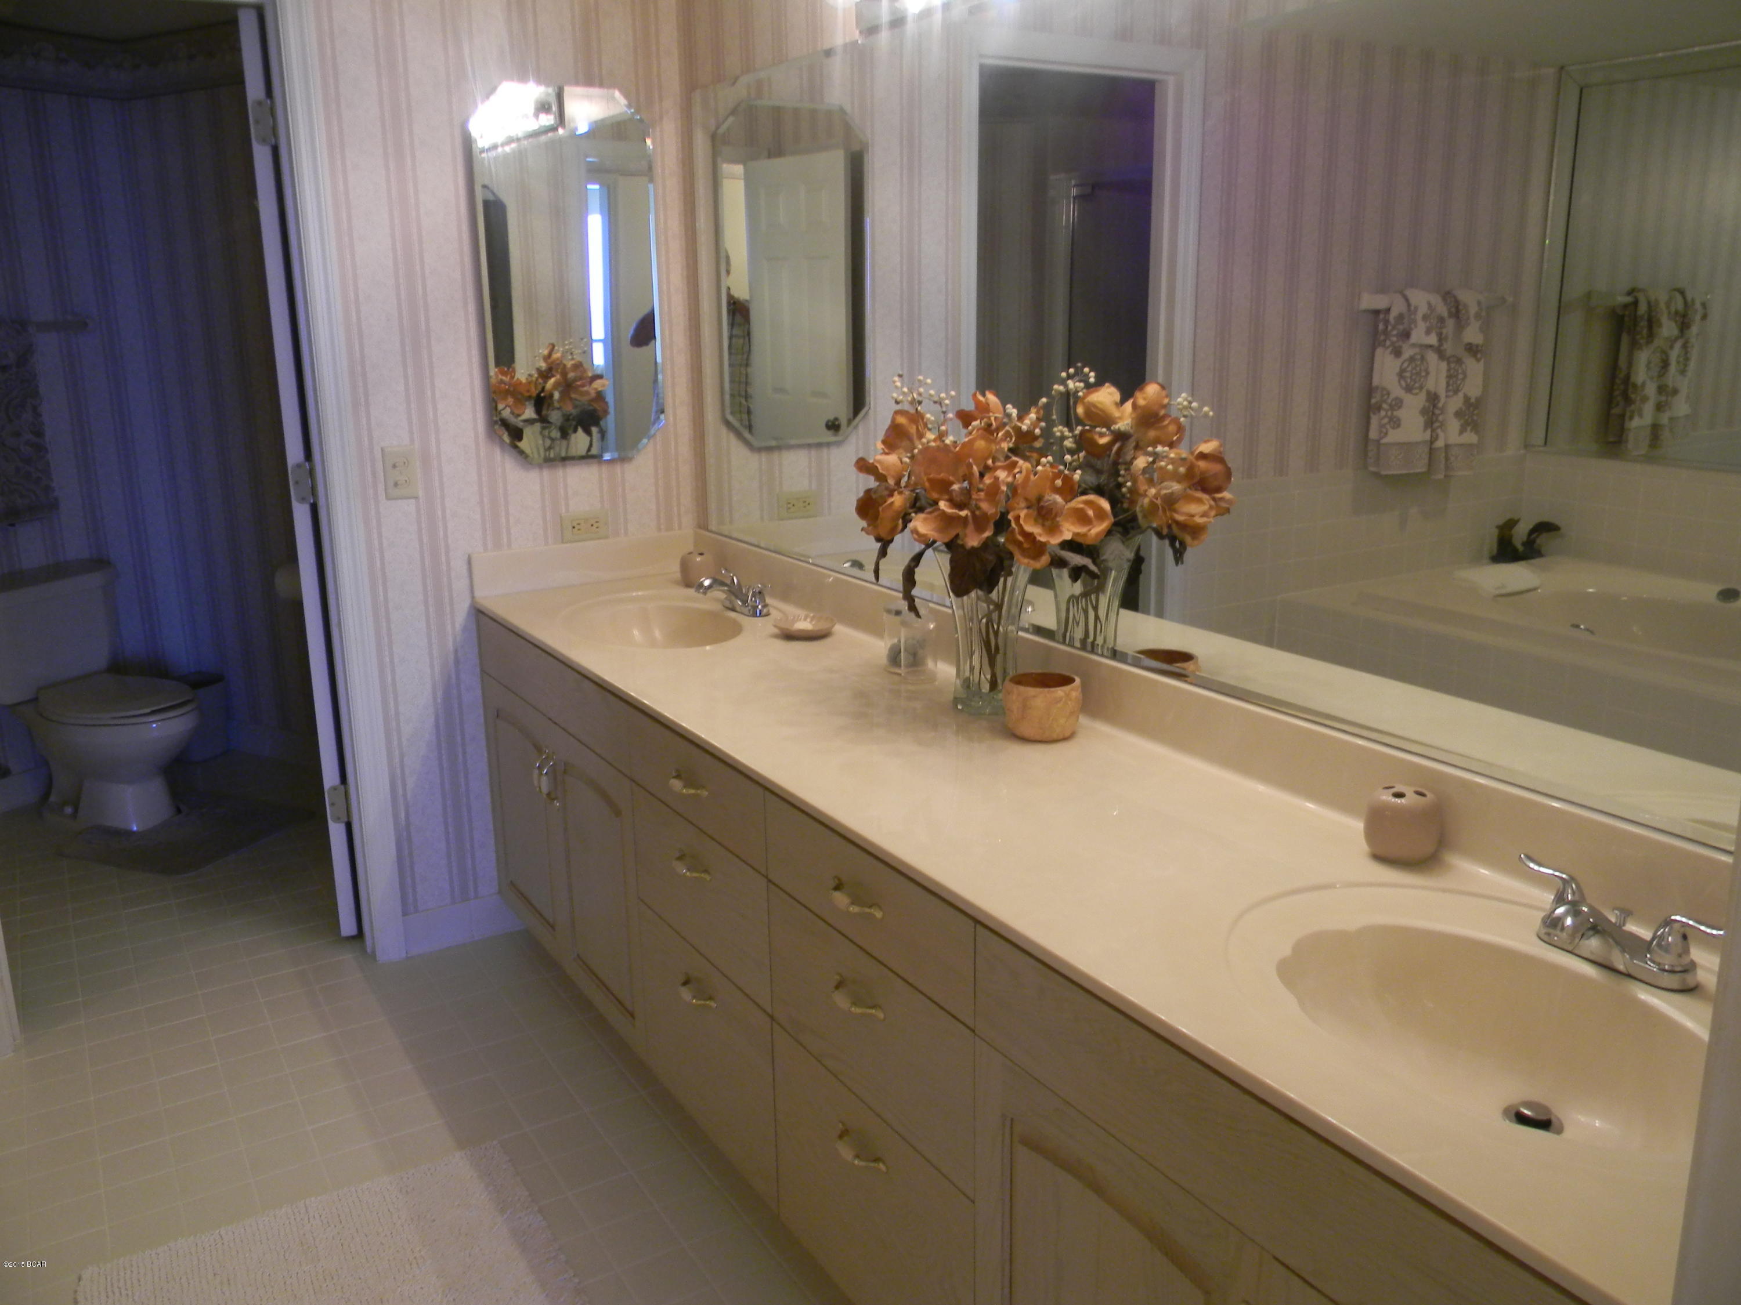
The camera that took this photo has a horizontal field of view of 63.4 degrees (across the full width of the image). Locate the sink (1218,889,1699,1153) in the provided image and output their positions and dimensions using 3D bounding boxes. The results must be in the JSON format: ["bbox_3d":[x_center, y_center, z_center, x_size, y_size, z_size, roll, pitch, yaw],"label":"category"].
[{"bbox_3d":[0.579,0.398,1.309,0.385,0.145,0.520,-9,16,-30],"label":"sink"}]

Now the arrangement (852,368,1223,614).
[{"bbox_3d":[0.190,-0.227,2.188,0.370,0.400,0.440,-9,16,-30],"label":"arrangement"}]

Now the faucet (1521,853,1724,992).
[{"bbox_3d":[0.712,0.265,1.370,0.165,0.090,0.205,-9,16,-30],"label":"faucet"}]

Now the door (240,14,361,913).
[{"bbox_3d":[-1.335,-0.395,3.429,0.037,2.030,0.711,-4,14,-13],"label":"door"}]

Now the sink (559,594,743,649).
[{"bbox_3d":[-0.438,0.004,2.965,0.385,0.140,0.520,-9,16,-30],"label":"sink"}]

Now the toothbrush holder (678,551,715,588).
[{"bbox_3d":[-0.409,-0.198,3.340,0.086,0.077,0.086,-1,14,0],"label":"toothbrush holder"}]

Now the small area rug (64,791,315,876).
[{"bbox_3d":[-1.983,0.509,4.116,0.540,0.016,0.570,5,15,22],"label":"small area rug"}]

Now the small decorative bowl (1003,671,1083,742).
[{"bbox_3d":[0.262,0.083,2.147,0.120,0.085,0.120,-1,14,0],"label":"small decorative bowl"}]

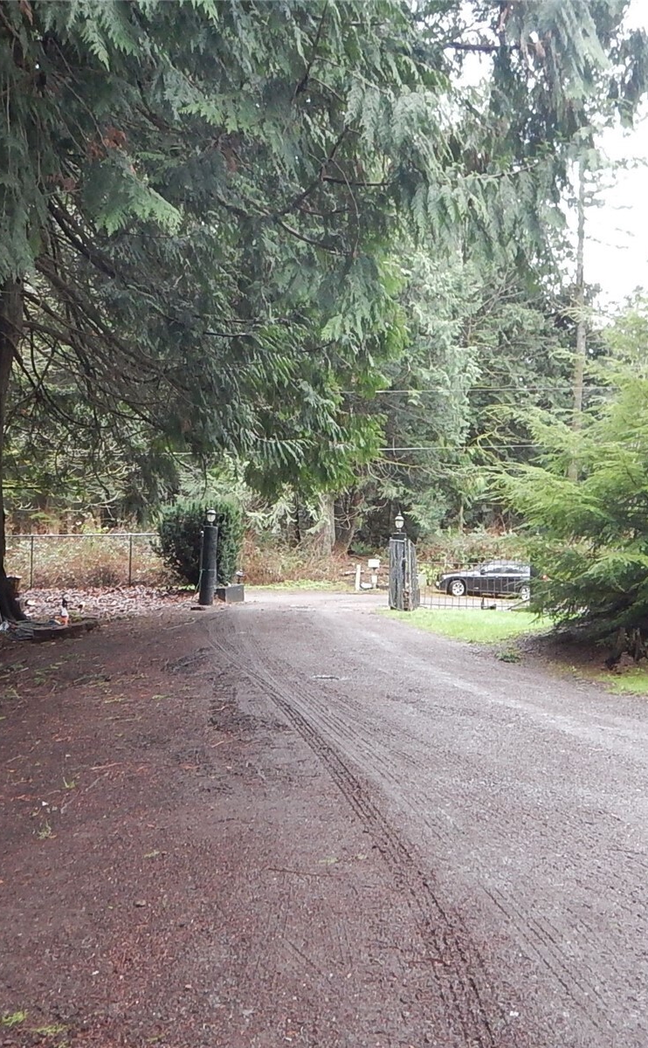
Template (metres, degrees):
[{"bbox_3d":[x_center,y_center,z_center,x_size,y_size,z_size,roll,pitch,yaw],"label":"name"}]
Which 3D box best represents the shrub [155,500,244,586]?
[{"bbox_3d":[-3.581,0.584,28.000,2.550,2.600,2.400,1,-1,0],"label":"shrub"}]

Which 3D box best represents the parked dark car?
[{"bbox_3d":[6.655,2.155,37.500,4.850,1.460,1.860,1,-1,23],"label":"parked dark car"}]

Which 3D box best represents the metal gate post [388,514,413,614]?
[{"bbox_3d":[2.016,1.008,25.200,0.600,2.550,0.600,1,-1,0],"label":"metal gate post"}]

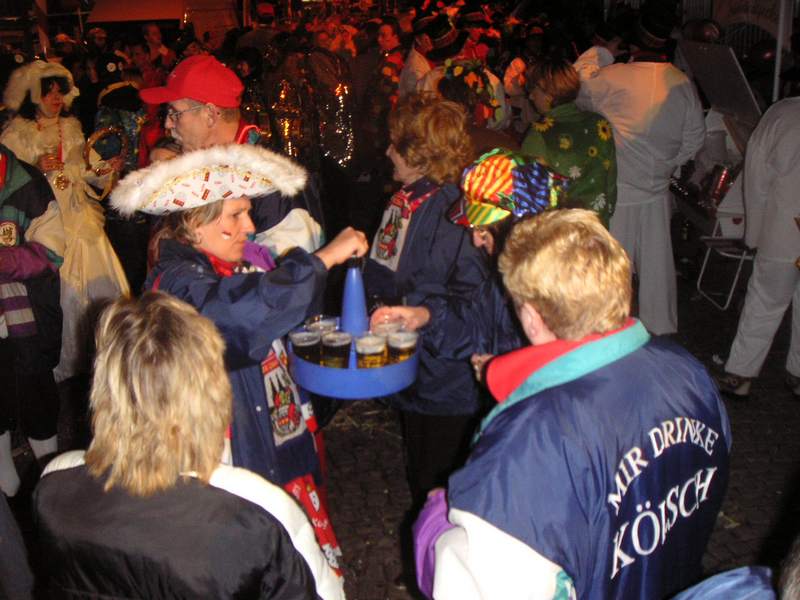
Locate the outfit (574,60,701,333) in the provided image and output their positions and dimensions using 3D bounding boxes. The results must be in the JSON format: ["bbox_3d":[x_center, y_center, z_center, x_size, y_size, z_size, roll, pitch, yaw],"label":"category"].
[{"bbox_3d":[1.430,-0.563,5.242,0.700,1.600,0.480,-6,19,-17],"label":"outfit"}]

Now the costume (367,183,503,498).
[{"bbox_3d":[0.120,0.341,2.824,0.440,1.400,0.500,0,19,0],"label":"costume"}]

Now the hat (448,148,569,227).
[{"bbox_3d":[0.226,-0.240,1.860,0.270,0.165,0.200,-27,30,-30],"label":"hat"}]

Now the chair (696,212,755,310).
[{"bbox_3d":[2.380,-0.367,6.014,0.500,0.780,0.470,0,19,0],"label":"chair"}]

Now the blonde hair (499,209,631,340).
[{"bbox_3d":[0.268,-0.044,1.420,0.190,0.220,0.220,-15,19,-38],"label":"blonde hair"}]

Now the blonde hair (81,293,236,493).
[{"bbox_3d":[-0.377,0.141,1.370,0.220,0.310,0.230,3,19,9],"label":"blonde hair"}]

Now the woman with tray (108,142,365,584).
[{"bbox_3d":[-0.360,0.402,2.328,0.620,1.660,0.520,5,19,14],"label":"woman with tray"}]

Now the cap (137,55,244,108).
[{"bbox_3d":[-0.570,-0.594,2.400,0.280,0.140,0.190,0,19,0],"label":"cap"}]

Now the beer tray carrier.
[{"bbox_3d":[-0.112,0.054,2.120,0.310,0.280,0.310,0,19,0],"label":"beer tray carrier"}]

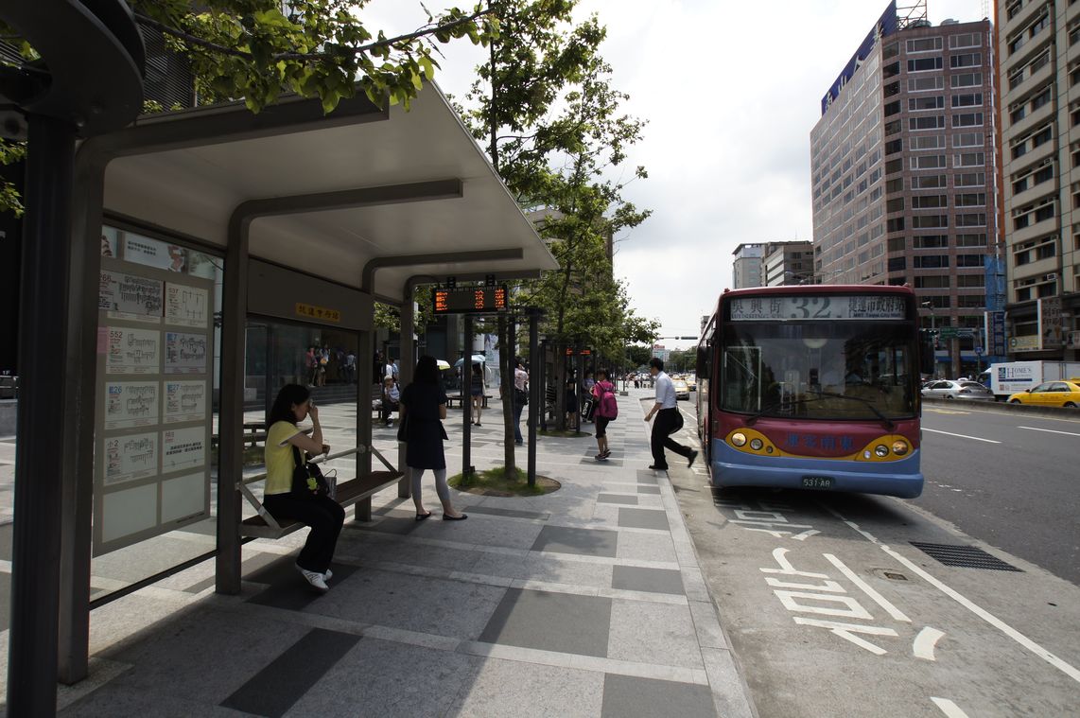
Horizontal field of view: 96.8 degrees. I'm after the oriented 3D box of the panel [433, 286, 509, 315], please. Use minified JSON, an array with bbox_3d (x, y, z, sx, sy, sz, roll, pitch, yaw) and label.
[{"bbox_3d":[-0.800,-0.683,5.650,0.896,0.315,0.140,0,-2,11],"label":"panel"}]

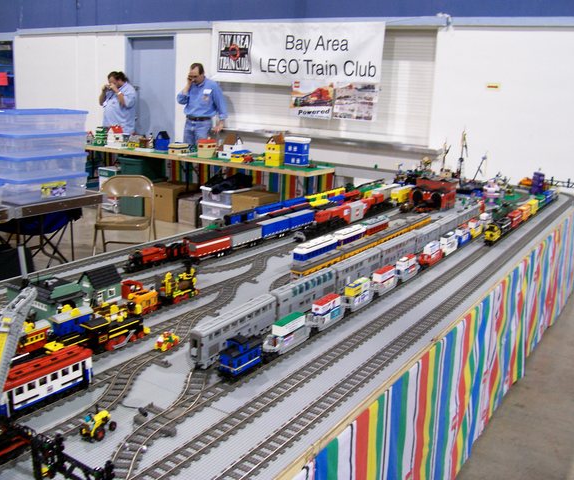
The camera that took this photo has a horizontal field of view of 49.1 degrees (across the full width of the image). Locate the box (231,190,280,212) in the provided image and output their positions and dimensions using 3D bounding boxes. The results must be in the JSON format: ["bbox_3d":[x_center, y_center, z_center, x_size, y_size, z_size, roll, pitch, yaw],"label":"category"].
[{"bbox_3d":[-0.314,-0.264,6.549,0.330,0.430,0.450,11,16,31],"label":"box"}]

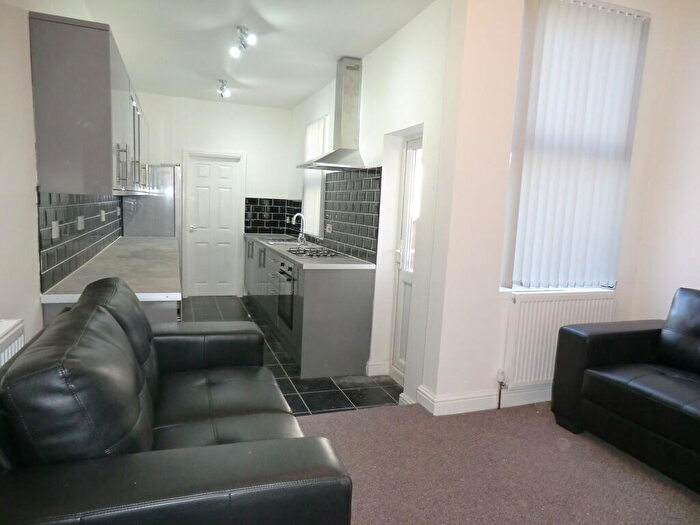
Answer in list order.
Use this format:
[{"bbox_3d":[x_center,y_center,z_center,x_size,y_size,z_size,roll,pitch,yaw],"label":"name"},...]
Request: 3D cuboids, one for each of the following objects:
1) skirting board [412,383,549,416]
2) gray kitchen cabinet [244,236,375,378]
[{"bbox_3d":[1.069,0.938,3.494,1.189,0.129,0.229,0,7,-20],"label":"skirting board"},{"bbox_3d":[-0.604,0.269,5.250,0.589,0.877,3.070,0,7,-20],"label":"gray kitchen cabinet"}]

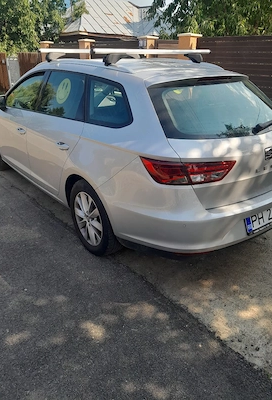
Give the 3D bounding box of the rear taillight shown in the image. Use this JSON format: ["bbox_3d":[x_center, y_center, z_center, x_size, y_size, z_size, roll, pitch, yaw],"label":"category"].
[{"bbox_3d":[0.325,-0.181,1.797,0.585,0.158,0.190,-9,27,-19],"label":"rear taillight"}]

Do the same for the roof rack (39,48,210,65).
[{"bbox_3d":[-0.100,-1.322,2.876,1.250,0.125,1.020,-18,31,-34],"label":"roof rack"}]

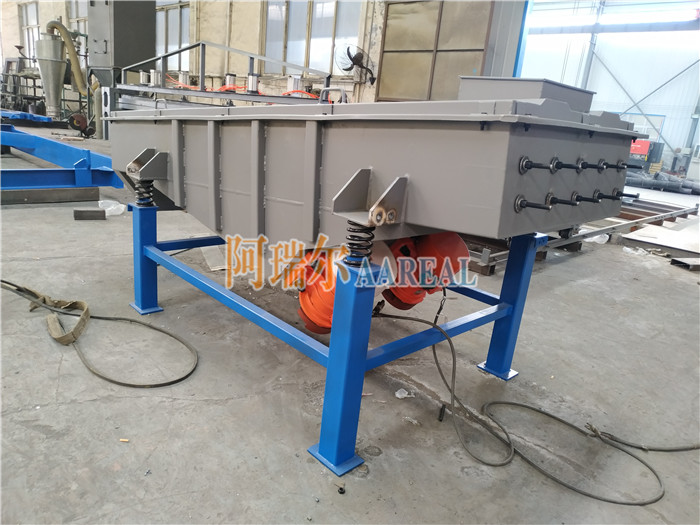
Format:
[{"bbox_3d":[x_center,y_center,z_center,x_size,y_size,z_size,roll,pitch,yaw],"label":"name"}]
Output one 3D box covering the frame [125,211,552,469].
[{"bbox_3d":[-0.185,0.071,2.961,1.497,0.828,2.083,-9,22,-44],"label":"frame"}]

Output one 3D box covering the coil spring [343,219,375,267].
[{"bbox_3d":[0.036,-0.066,1.724,0.101,0.156,0.101,6,16,-2],"label":"coil spring"}]

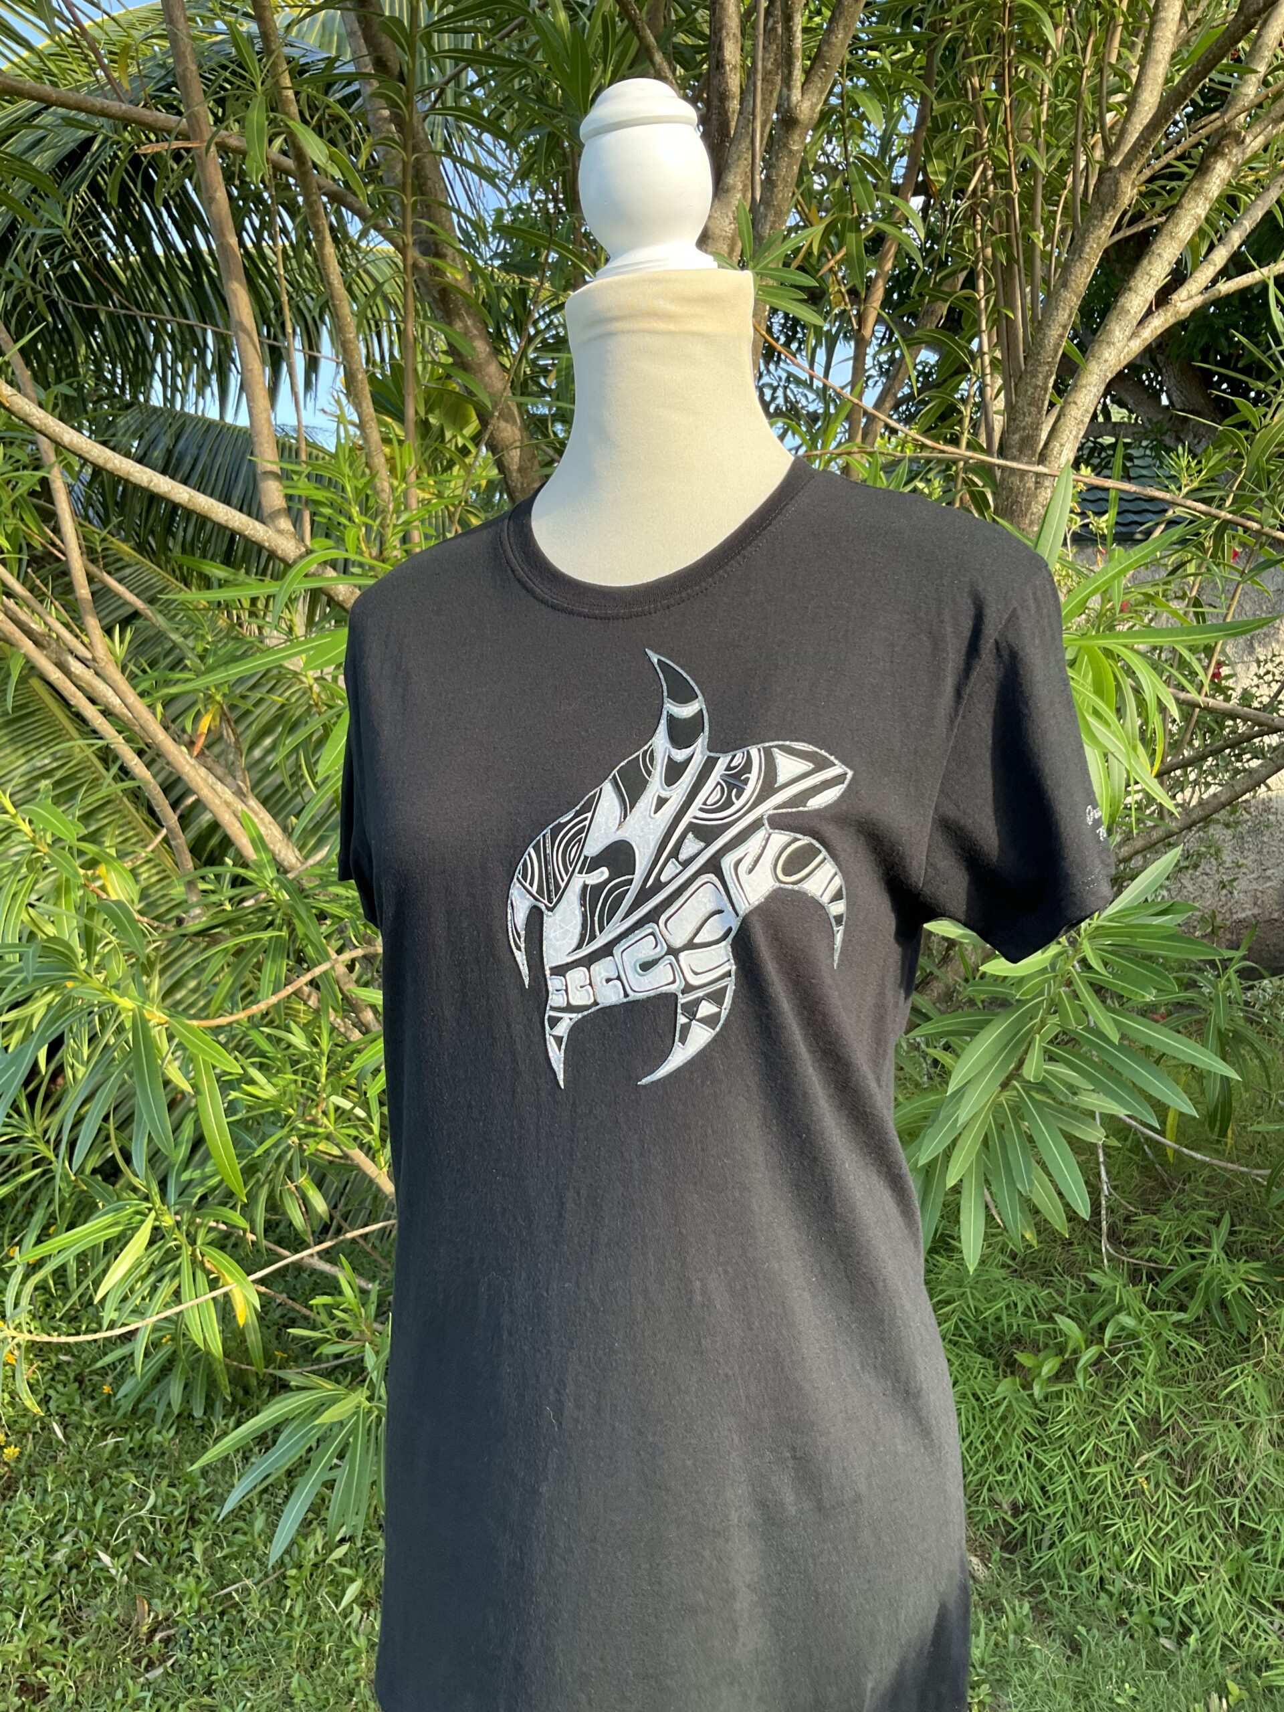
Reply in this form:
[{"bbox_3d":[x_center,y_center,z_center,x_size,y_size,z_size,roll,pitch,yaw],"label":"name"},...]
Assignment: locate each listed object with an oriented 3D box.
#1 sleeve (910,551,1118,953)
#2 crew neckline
[{"bbox_3d":[0.209,-0.054,0.797,0.115,0.220,0.140,2,5,23],"label":"sleeve"},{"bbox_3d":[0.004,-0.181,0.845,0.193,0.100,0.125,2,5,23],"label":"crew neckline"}]

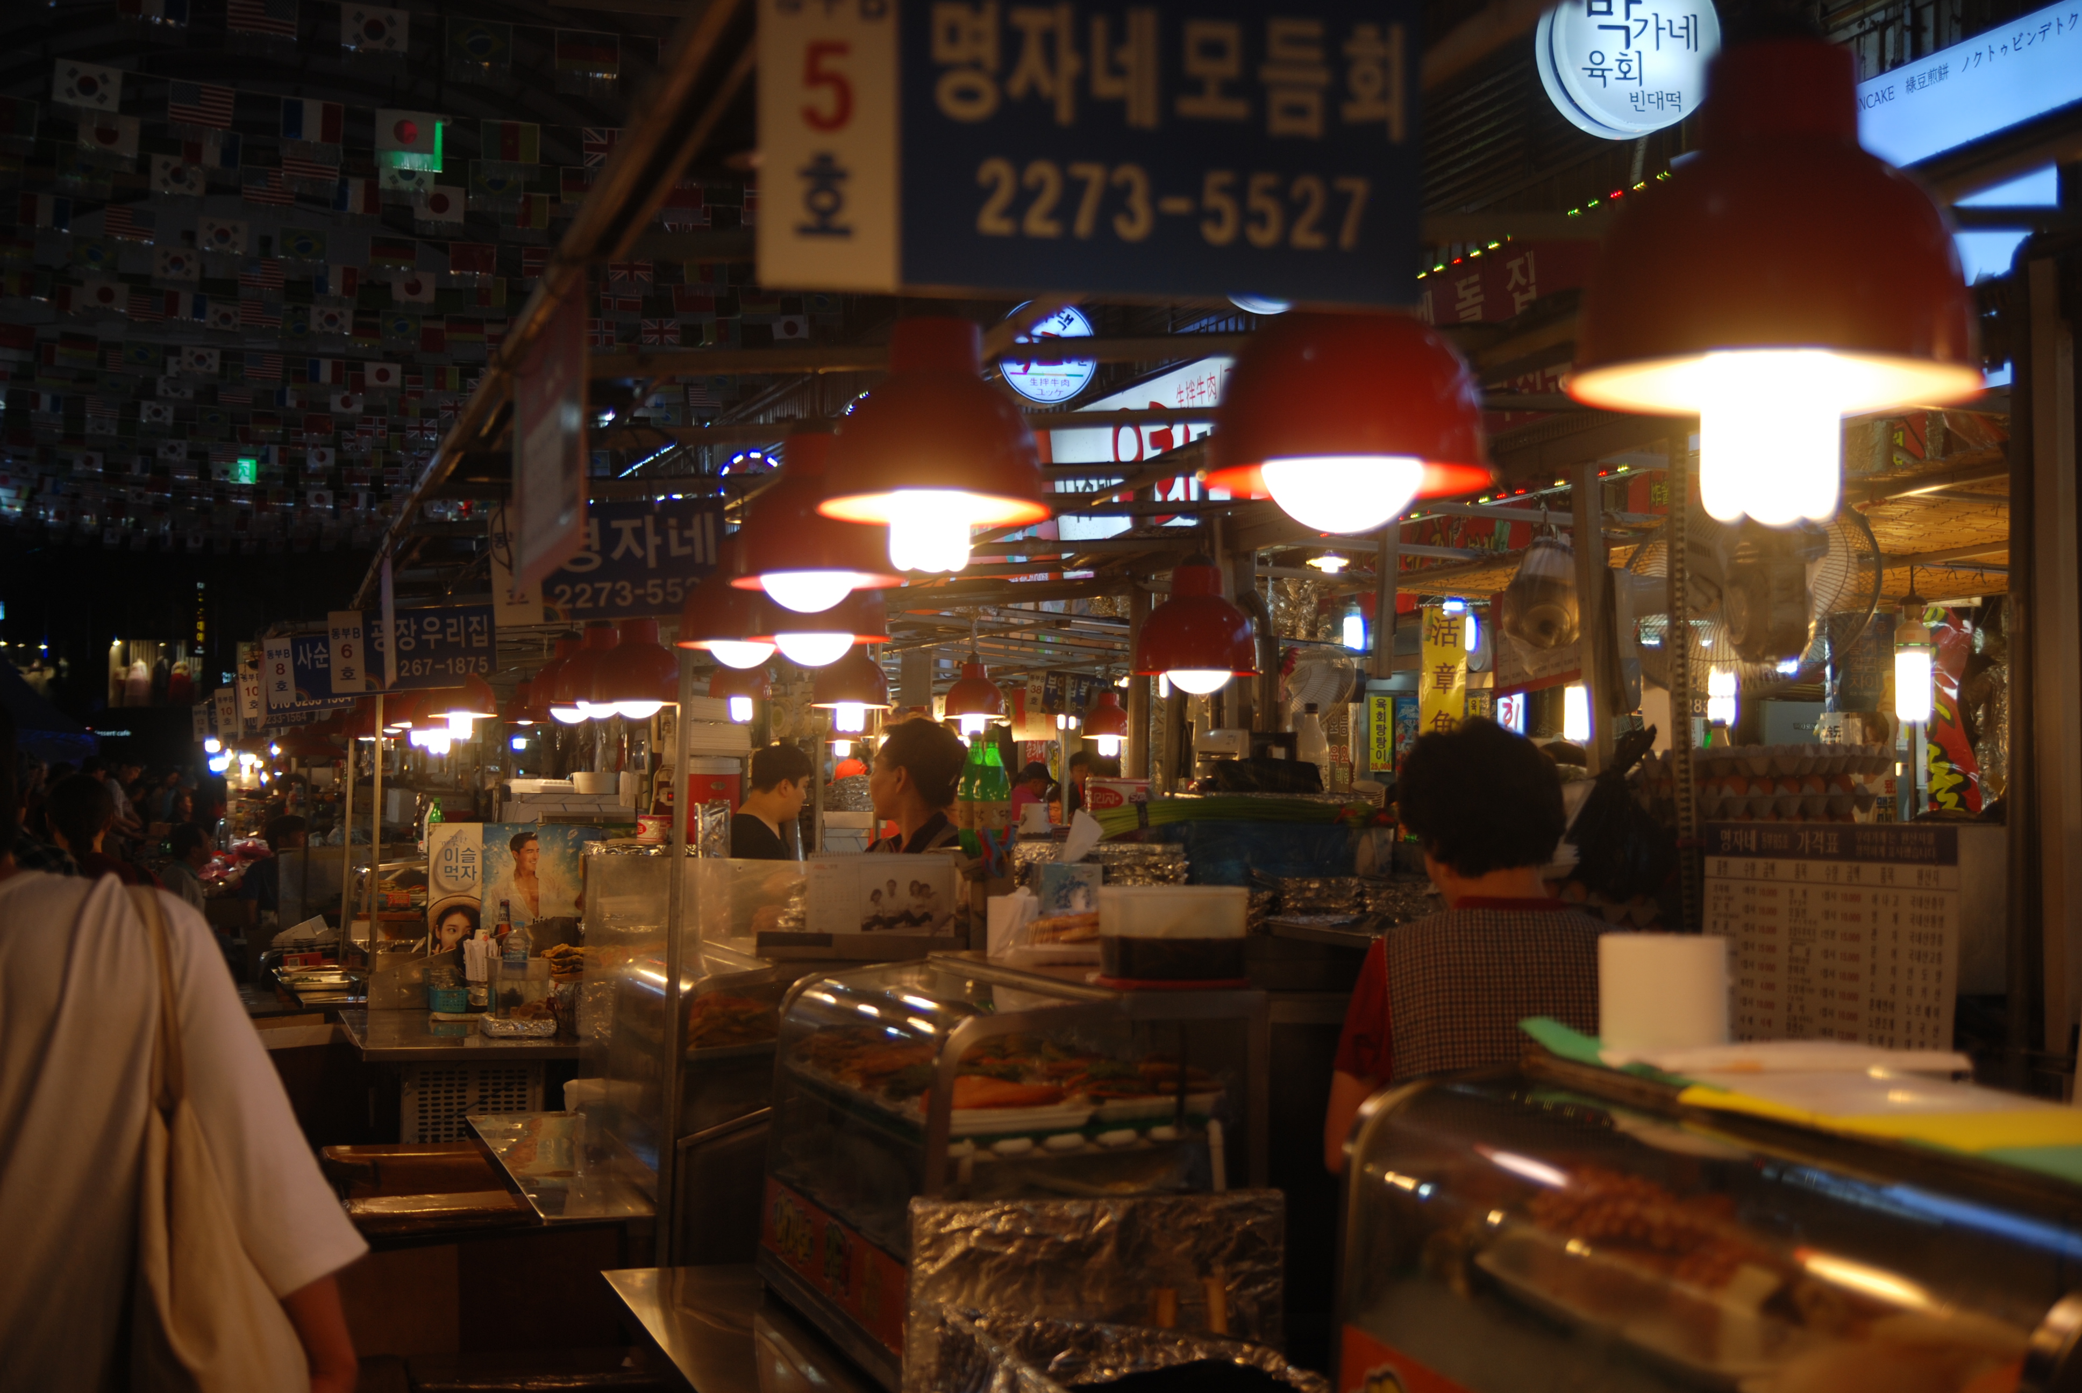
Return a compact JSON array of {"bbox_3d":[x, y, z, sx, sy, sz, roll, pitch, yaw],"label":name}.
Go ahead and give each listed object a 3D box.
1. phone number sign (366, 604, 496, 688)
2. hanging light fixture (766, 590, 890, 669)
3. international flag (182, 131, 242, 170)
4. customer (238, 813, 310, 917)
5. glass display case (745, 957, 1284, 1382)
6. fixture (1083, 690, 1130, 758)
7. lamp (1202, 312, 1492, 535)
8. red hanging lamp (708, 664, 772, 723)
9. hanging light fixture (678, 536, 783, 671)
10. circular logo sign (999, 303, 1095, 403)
[{"bbox_3d":[-2.039,-0.163,8.900,0.435,0.277,0.030,-1,-2,-17],"label":"phone number sign"},{"bbox_3d":[-0.378,-0.181,4.538,0.245,0.257,0.245,1,-2,-17],"label":"hanging light fixture"},{"bbox_3d":[-4.423,-2.913,14.200,0.320,0.205,0.020,2,-3,-17],"label":"international flag"},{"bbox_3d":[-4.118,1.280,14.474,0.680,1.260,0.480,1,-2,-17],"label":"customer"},{"bbox_3d":[-0.070,0.615,3.663,0.465,0.470,0.854,1,-2,-18],"label":"glass display case"},{"bbox_3d":[0.347,0.147,14.200,0.250,0.350,0.250,1,-3,0],"label":"fixture"},{"bbox_3d":[0.262,-0.270,2.272,0.245,0.257,0.245,0,-2,0],"label":"lamp"},{"bbox_3d":[-1.183,-0.051,10.500,0.250,0.310,0.250,2,-3,-17],"label":"red hanging lamp"},{"bbox_3d":[-0.580,-0.179,5.200,0.250,0.255,0.250,2,-3,-17],"label":"hanging light fixture"},{"bbox_3d":[0.049,-2.082,16.200,0.600,0.600,0.130,2,-3,-17],"label":"circular logo sign"}]

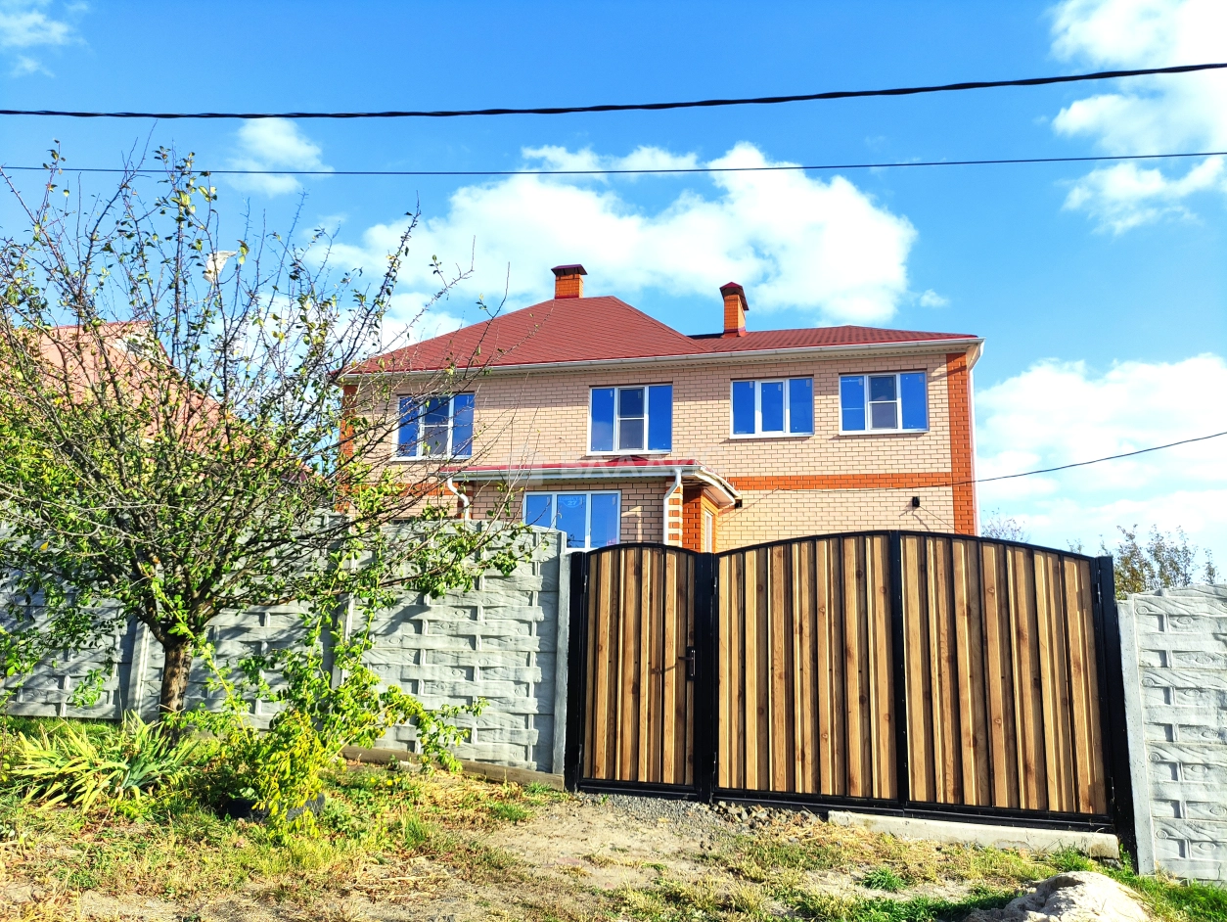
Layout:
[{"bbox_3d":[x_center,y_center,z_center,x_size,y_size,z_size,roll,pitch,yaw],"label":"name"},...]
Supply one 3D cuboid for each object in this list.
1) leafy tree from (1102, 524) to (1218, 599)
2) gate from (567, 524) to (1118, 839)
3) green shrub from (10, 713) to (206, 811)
[{"bbox_3d":[10.674,2.706,17.292,2.100,2.900,2.000,-5,-12,31],"label":"leafy tree"},{"bbox_3d":[1.631,1.624,6.835,4.103,2.161,0.120,-1,-10,14],"label":"gate"},{"bbox_3d":[-3.185,1.871,5.632,1.100,0.520,0.900,6,-11,-28],"label":"green shrub"}]

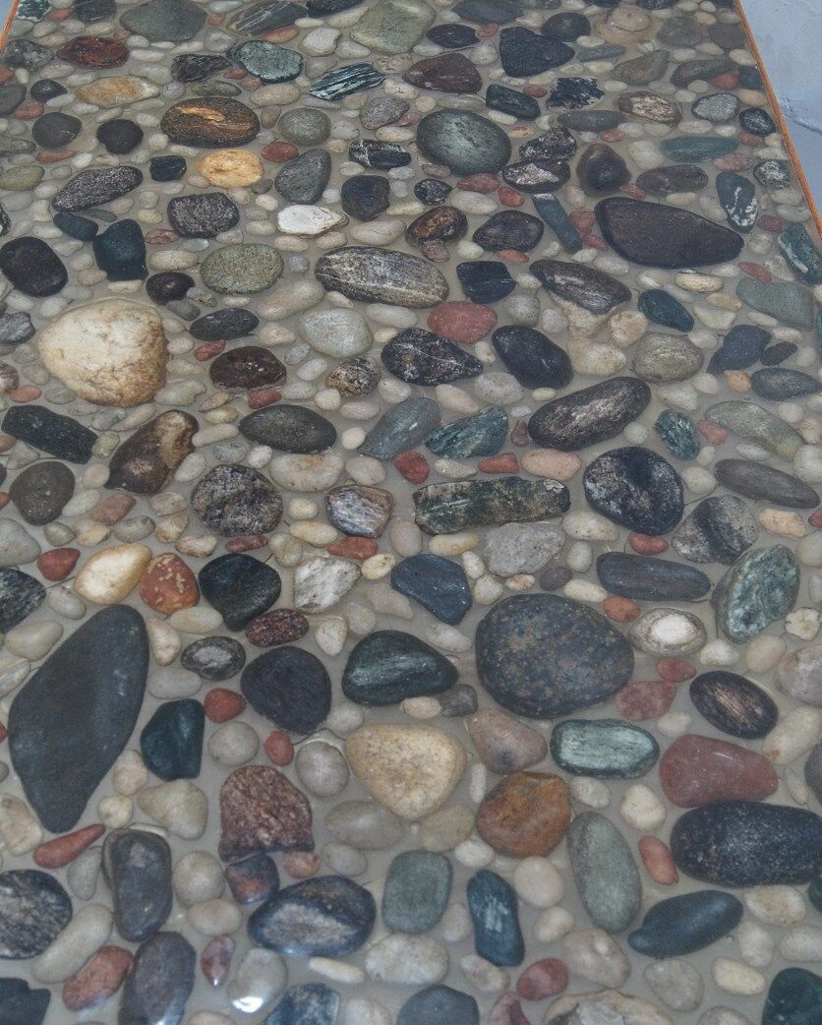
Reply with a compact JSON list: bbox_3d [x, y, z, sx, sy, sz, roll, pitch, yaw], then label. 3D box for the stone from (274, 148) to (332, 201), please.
[{"bbox_3d":[-0.092,-0.295,1.175,0.046,0.028,0.070,14,51,12],"label":"stone"}]

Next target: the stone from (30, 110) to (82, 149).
[{"bbox_3d":[-0.323,-0.348,1.219,0.045,0.025,0.042,-25,54,-20],"label":"stone"}]

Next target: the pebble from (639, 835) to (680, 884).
[{"bbox_3d":[0.150,0.211,0.811,0.016,0.011,0.034,-10,50,-9],"label":"pebble"}]

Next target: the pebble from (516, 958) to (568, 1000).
[{"bbox_3d":[0.075,0.268,0.764,0.029,0.013,0.021,-21,51,-18],"label":"pebble"}]

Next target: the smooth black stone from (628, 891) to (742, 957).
[{"bbox_3d":[0.162,0.243,0.790,0.072,0.018,0.033,-16,50,-14],"label":"smooth black stone"}]

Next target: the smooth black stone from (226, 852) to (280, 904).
[{"bbox_3d":[-0.088,0.204,0.747,0.029,0.017,0.030,-20,53,-17],"label":"smooth black stone"}]

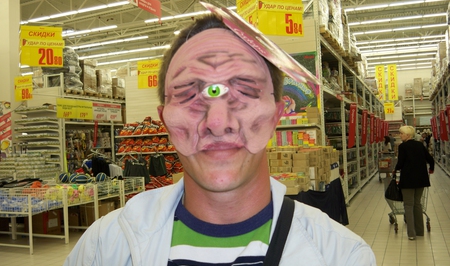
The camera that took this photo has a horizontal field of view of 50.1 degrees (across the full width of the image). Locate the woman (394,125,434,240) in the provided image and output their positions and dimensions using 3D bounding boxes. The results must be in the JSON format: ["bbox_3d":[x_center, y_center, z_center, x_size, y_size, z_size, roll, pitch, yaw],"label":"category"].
[{"bbox_3d":[2.846,0.727,7.211,0.550,1.660,0.420,-2,-1,9],"label":"woman"}]

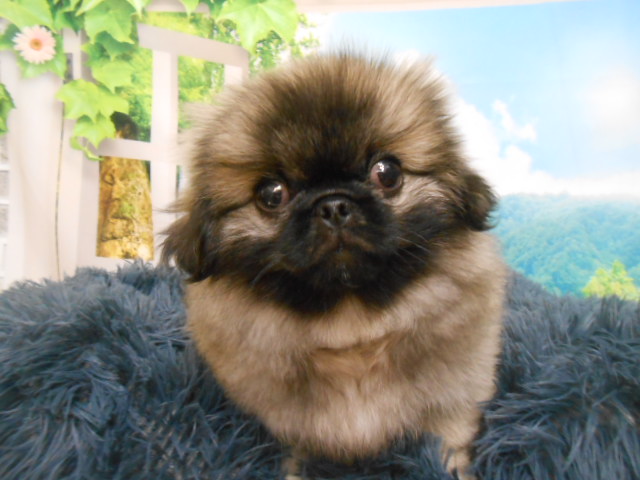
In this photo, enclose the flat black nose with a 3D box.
[{"bbox_3d":[0.007,-0.014,0.240,0.018,0.016,0.011,-9,-3,-1],"label":"flat black nose"}]

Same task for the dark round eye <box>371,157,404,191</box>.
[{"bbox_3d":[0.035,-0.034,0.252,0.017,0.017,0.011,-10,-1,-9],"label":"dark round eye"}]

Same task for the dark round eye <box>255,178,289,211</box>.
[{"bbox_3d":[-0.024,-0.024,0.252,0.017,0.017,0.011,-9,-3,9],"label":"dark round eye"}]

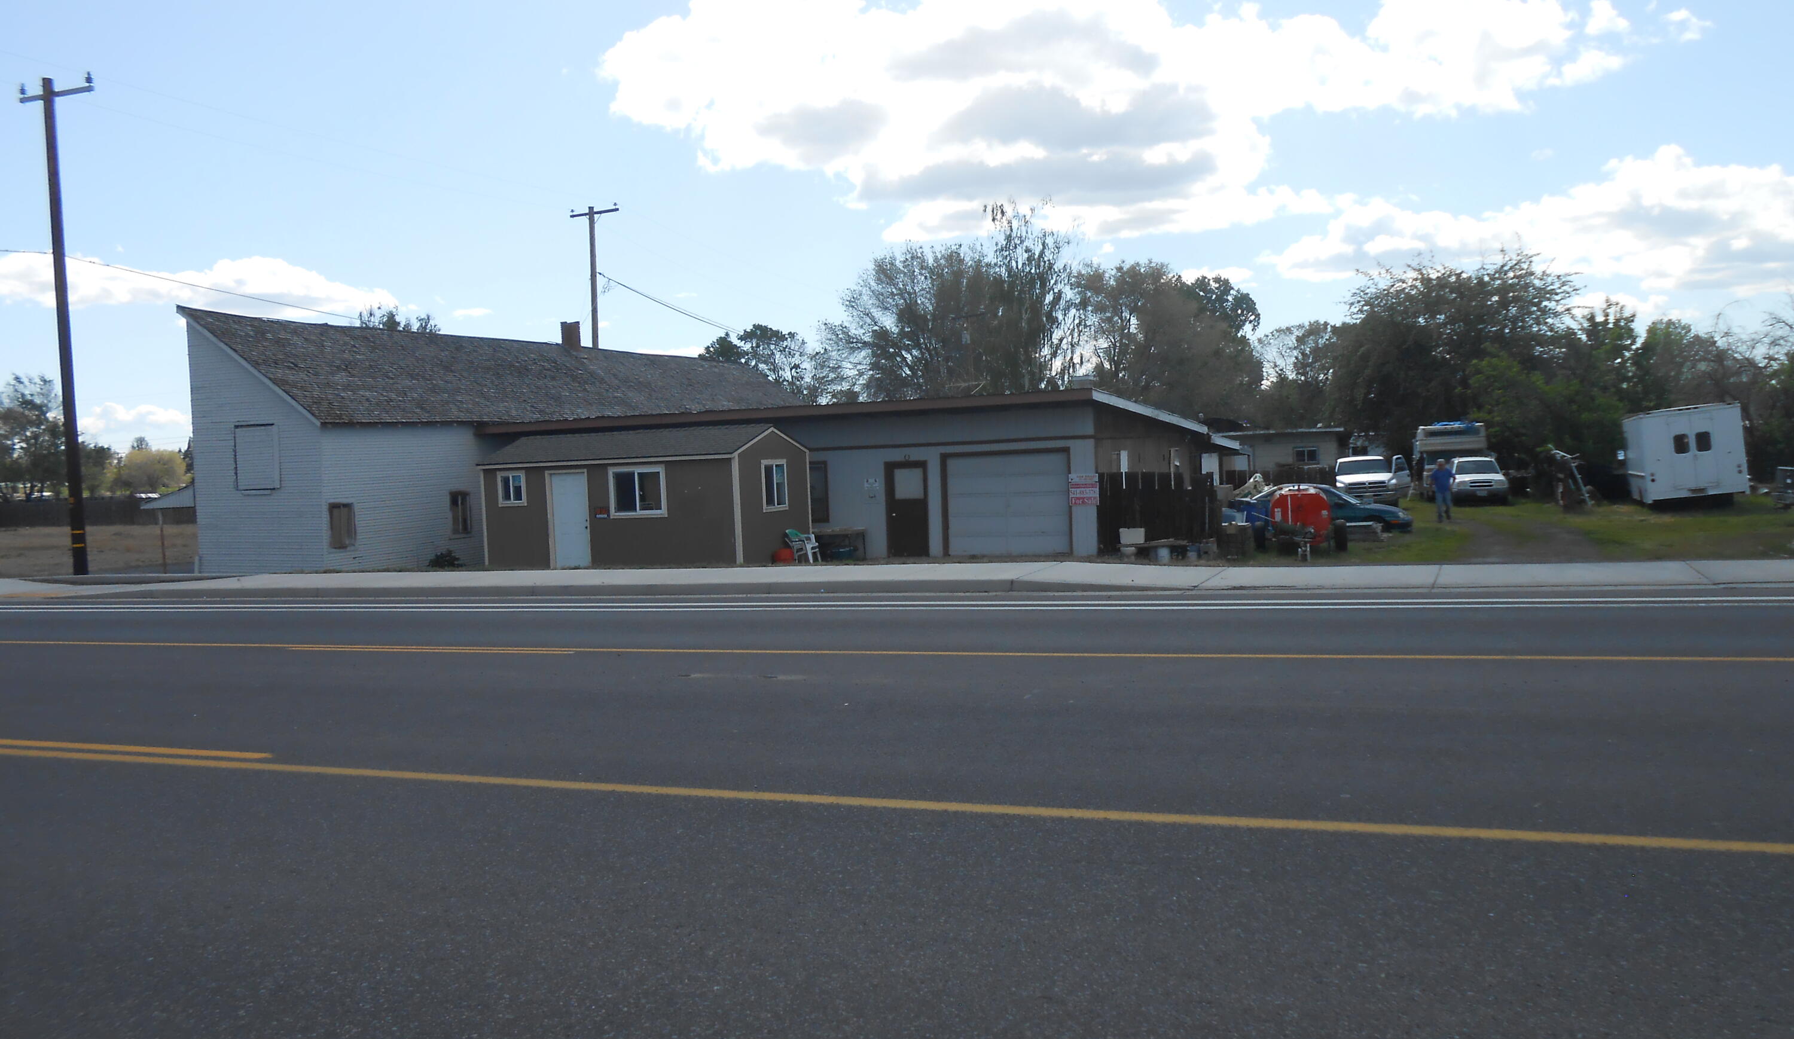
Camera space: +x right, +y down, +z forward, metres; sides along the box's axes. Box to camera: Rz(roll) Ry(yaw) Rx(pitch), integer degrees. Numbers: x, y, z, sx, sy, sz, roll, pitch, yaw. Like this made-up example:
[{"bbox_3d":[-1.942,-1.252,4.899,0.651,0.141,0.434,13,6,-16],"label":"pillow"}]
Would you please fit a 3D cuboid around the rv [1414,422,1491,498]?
[{"bbox_3d":[21.881,-2.355,53.508,2.350,2.950,6.600,-1,3,19],"label":"rv"}]

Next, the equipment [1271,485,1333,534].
[{"bbox_3d":[8.514,-0.133,28.400,1.220,1.200,1.900,-2,3,16],"label":"equipment"}]

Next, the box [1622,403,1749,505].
[{"bbox_3d":[22.860,-1.910,39.300,2.350,2.550,5.200,-6,1,23],"label":"box"}]

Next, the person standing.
[{"bbox_3d":[14.921,-0.773,36.800,0.580,1.730,0.420,-1,3,21],"label":"person standing"}]

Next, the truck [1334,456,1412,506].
[{"bbox_3d":[16.941,-1.452,48.978,2.100,1.850,5.800,-1,3,16],"label":"truck"}]

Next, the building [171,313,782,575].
[{"bbox_3d":[-9.826,-2.458,42.371,3.950,5.950,26.000,-1,3,22],"label":"building"}]

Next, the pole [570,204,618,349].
[{"bbox_3d":[-12.520,-6.662,57.290,2.440,13.200,0.320,-1,3,22],"label":"pole"}]

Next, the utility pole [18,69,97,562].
[{"bbox_3d":[-19.059,-4.387,30.900,2.440,11.300,0.330,-1,3,22],"label":"utility pole"}]

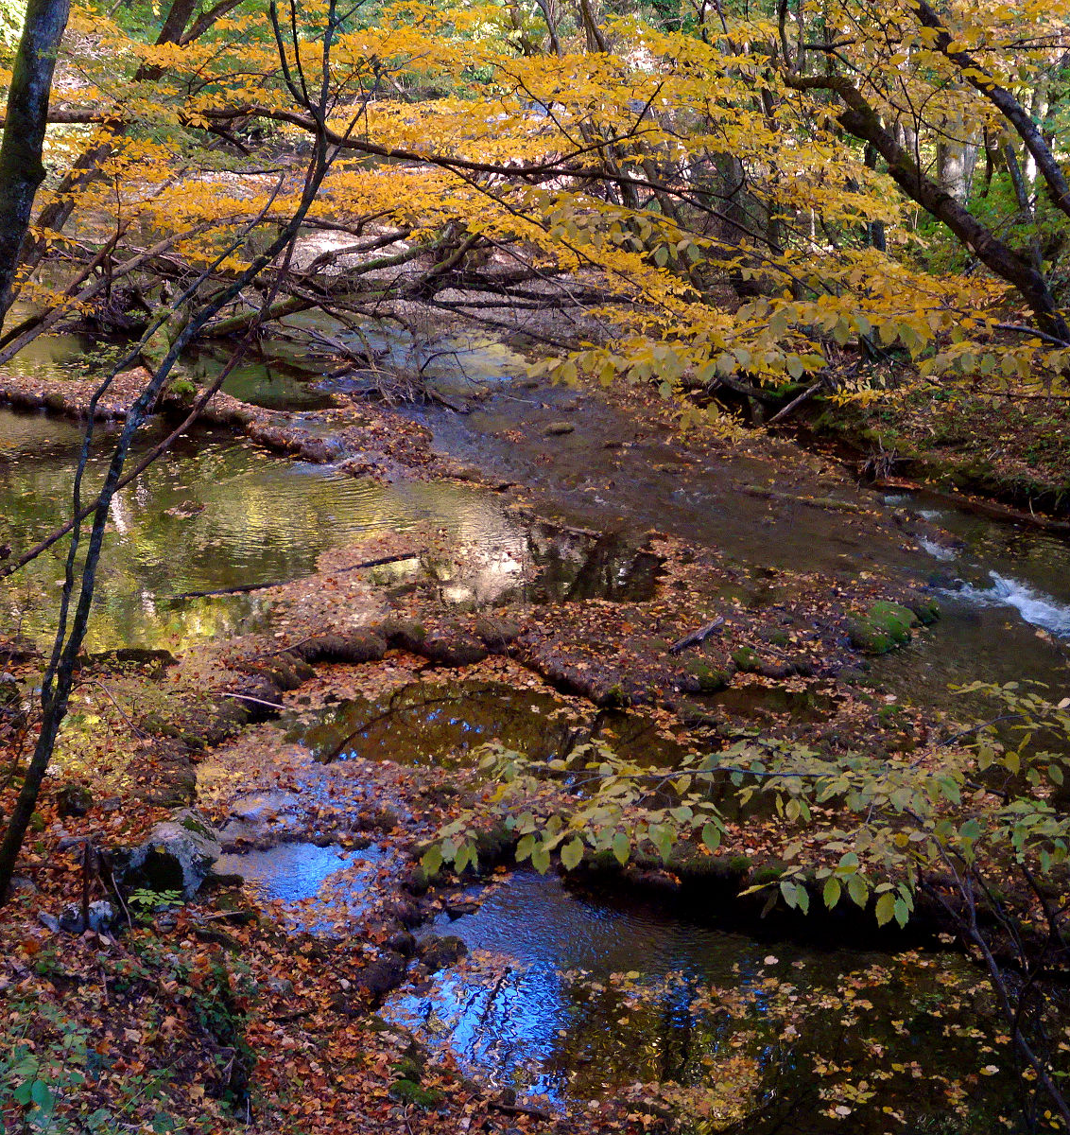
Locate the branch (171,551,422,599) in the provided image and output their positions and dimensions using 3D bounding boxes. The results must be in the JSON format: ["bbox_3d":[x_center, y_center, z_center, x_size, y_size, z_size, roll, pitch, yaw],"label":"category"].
[{"bbox_3d":[-2.145,0.050,14.914,2.577,0.090,0.200,-11,21,-29],"label":"branch"}]

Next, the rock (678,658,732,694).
[{"bbox_3d":[1.425,0.911,13.036,0.420,0.220,0.280,0,19,0],"label":"rock"}]

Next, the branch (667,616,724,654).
[{"bbox_3d":[1.388,0.568,13.446,0.100,0.100,0.757,14,23,37],"label":"branch"}]

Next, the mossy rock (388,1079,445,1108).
[{"bbox_3d":[-0.621,2.768,8.272,0.290,0.120,0.160,3,19,9],"label":"mossy rock"}]

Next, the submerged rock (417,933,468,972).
[{"bbox_3d":[-0.593,2.520,10.181,0.330,0.190,0.240,0,19,0],"label":"submerged rock"}]

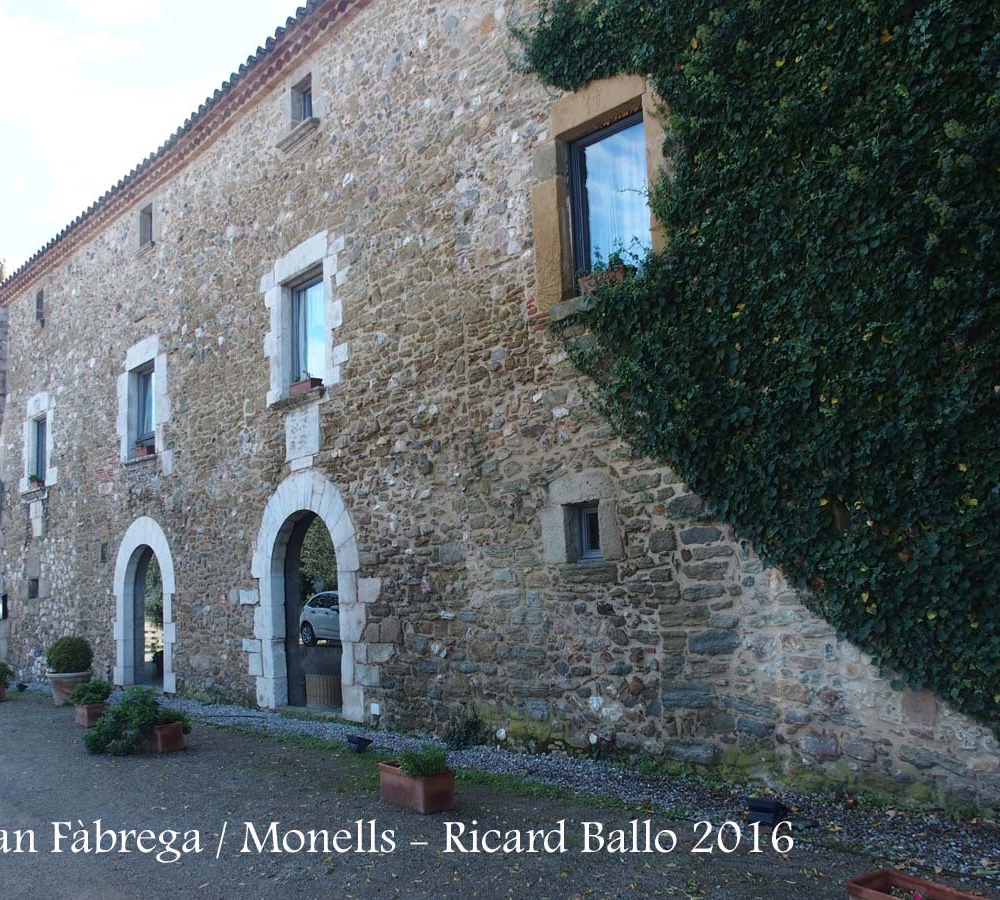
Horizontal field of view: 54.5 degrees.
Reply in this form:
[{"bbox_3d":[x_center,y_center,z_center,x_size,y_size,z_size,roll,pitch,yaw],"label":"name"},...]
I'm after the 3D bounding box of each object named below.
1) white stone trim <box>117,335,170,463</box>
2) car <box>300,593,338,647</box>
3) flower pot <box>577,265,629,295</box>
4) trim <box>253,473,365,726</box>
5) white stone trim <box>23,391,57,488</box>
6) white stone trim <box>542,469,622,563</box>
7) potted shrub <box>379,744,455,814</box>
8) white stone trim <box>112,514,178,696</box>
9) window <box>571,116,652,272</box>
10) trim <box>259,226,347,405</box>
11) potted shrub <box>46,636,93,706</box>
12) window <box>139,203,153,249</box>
[{"bbox_3d":[-5.979,-0.771,16.514,0.260,2.080,2.200,3,-10,-41],"label":"white stone trim"},{"bbox_3d":[-3.592,4.206,24.597,1.700,1.450,3.950,2,-9,-34],"label":"car"},{"bbox_3d":[0.956,-1.546,8.781,0.180,0.180,0.530,3,-10,-41],"label":"flower pot"},{"bbox_3d":[-2.329,1.750,12.359,0.420,3.020,2.600,3,-10,-41],"label":"trim"},{"bbox_3d":[-9.689,-0.192,20.576,0.220,1.870,2.200,4,-10,-42],"label":"white stone trim"},{"bbox_3d":[0.806,0.612,9.056,0.220,0.850,0.970,4,-10,-42],"label":"white stone trim"},{"bbox_3d":[-0.643,2.411,7.211,0.280,0.425,0.650,2,-9,-34],"label":"potted shrub"},{"bbox_3d":[-5.868,2.542,16.222,0.280,2.840,2.550,4,-10,-42],"label":"white stone trim"},{"bbox_3d":[1.066,-2.326,9.142,0.150,1.580,1.050,4,-10,-42],"label":"window"},{"bbox_3d":[-2.557,-1.715,12.894,0.240,2.050,2.100,4,-10,-42],"label":"trim"},{"bbox_3d":[-6.325,3.232,14.265,0.680,0.980,0.680,3,-10,-41],"label":"potted shrub"},{"bbox_3d":[-6.013,-3.845,16.775,0.200,0.670,0.500,3,-10,-41],"label":"window"}]

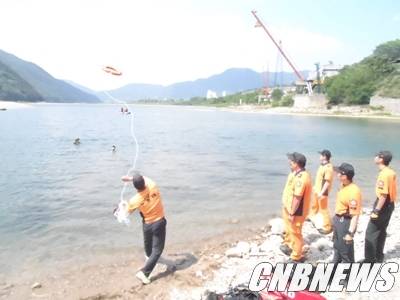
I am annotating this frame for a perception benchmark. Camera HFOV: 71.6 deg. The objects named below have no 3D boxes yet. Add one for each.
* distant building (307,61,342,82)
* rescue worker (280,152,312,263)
[{"bbox_3d":[51.632,-32.555,115.000,14.930,9.124,12.000,0,10,0],"label":"distant building"},{"bbox_3d":[1.416,0.888,4.104,0.440,1.730,0.520,3,10,18],"label":"rescue worker"}]

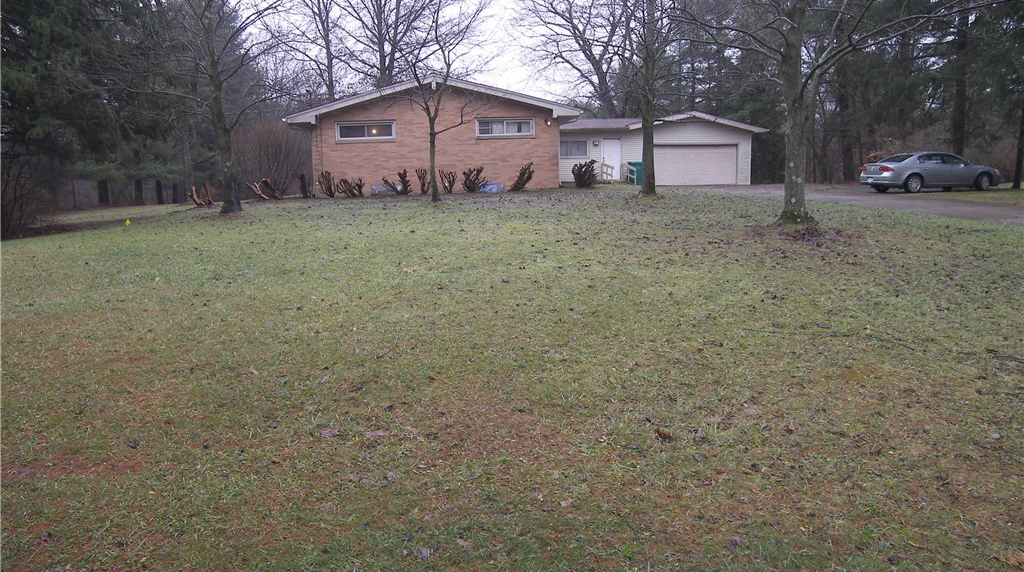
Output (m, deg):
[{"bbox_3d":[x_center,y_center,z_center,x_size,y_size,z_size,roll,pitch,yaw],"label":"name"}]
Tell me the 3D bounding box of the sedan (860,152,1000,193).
[{"bbox_3d":[15.800,-4.280,26.750,5.140,1.470,1.870,-2,8,-11],"label":"sedan"}]

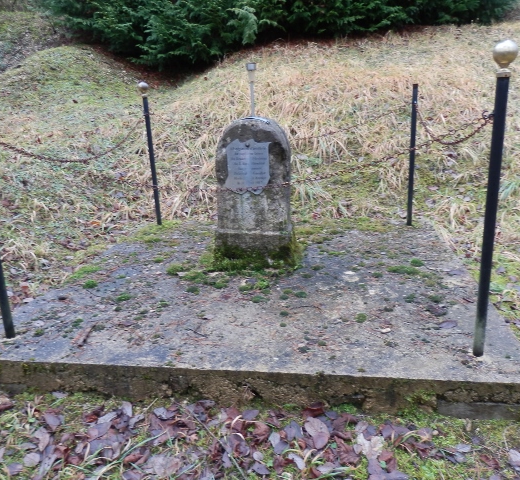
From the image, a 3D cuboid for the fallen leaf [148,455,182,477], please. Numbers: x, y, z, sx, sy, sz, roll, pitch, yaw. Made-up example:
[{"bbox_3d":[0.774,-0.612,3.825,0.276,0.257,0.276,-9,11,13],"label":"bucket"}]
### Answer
[{"bbox_3d":[-0.348,0.816,1.691,0.123,0.020,0.086,0,18,10],"label":"fallen leaf"}]

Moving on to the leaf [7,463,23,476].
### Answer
[{"bbox_3d":[-0.908,0.842,1.708,0.051,0.015,0.064,-16,22,-35],"label":"leaf"}]

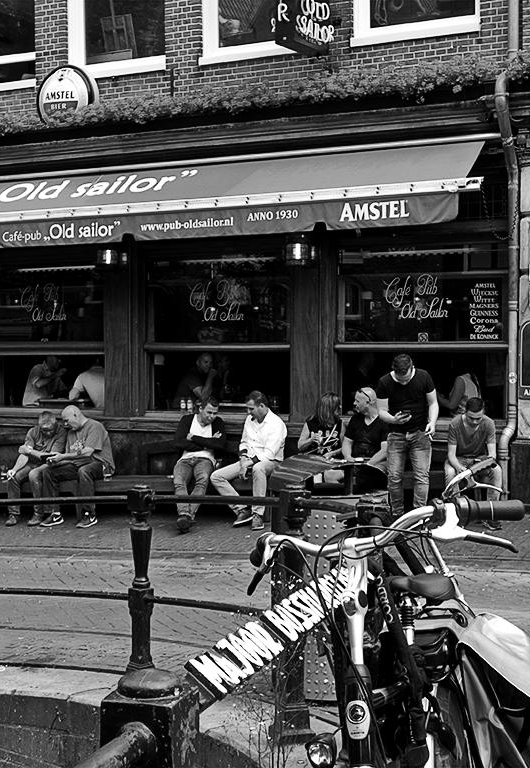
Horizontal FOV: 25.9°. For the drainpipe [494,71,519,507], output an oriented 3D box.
[{"bbox_3d":[2.305,-0.893,10.956,0.180,4.093,0.580,1,2,26],"label":"drainpipe"}]

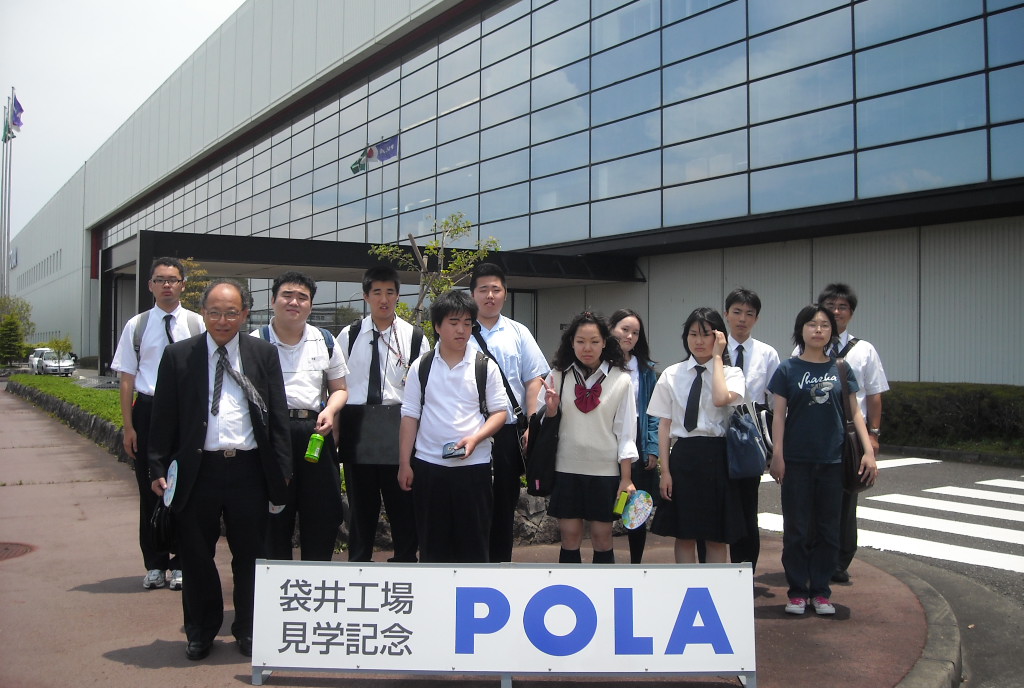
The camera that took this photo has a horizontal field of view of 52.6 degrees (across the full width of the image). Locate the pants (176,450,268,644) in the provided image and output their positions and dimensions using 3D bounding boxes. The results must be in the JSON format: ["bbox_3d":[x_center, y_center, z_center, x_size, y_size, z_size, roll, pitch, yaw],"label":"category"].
[{"bbox_3d":[-1.225,0.861,4.380,0.400,0.850,0.300,0,0,-6],"label":"pants"}]

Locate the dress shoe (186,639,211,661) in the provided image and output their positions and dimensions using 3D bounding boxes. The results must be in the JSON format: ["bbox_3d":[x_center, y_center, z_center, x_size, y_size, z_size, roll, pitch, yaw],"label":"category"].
[{"bbox_3d":[-1.345,1.279,4.505,0.105,0.110,0.285,0,0,-9],"label":"dress shoe"}]

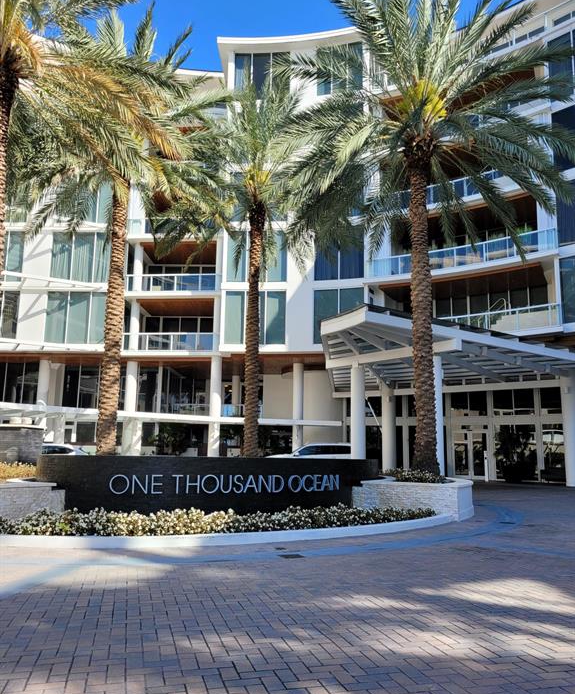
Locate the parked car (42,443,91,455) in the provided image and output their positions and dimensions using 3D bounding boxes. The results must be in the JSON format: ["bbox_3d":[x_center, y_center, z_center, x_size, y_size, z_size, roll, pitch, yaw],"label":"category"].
[{"bbox_3d":[-11.539,5.258,26.971,4.600,1.630,1.850,1,-9,3],"label":"parked car"}]

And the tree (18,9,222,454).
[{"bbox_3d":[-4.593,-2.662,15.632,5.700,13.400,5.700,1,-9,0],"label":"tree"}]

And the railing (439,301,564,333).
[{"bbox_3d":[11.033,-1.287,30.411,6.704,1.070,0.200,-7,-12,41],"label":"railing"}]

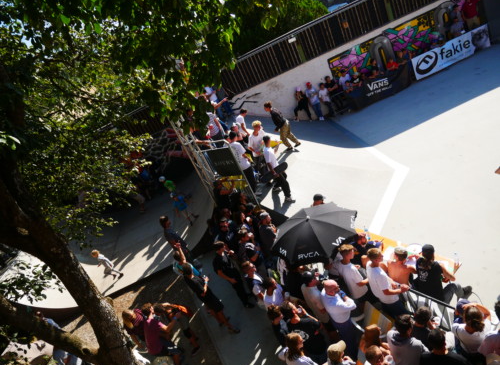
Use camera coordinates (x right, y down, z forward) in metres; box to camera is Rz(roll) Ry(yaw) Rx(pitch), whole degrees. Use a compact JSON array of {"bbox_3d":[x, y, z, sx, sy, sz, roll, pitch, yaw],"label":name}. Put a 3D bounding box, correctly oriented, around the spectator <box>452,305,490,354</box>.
[{"bbox_3d":[2.737,2.009,4.124,0.580,1.640,0.500,-18,25,16],"label":"spectator"}]

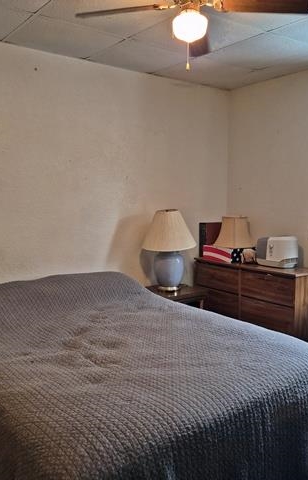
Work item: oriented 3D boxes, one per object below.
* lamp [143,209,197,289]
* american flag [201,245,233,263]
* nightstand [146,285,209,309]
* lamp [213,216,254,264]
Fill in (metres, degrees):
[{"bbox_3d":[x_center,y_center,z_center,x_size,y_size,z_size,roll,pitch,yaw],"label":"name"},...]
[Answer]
[{"bbox_3d":[0.125,0.082,3.492,0.435,0.665,0.435,0,6,0],"label":"lamp"},{"bbox_3d":[0.612,0.133,3.818,0.130,0.135,0.310,-5,8,-41],"label":"american flag"},{"bbox_3d":[0.124,0.706,3.561,0.480,0.595,0.390,-5,8,-37],"label":"nightstand"},{"bbox_3d":[0.728,-0.004,3.815,0.380,0.410,0.380,-5,8,-37],"label":"lamp"}]

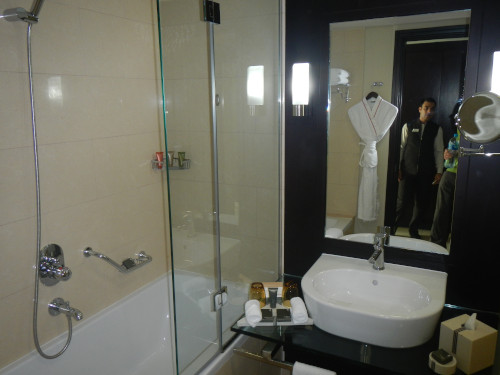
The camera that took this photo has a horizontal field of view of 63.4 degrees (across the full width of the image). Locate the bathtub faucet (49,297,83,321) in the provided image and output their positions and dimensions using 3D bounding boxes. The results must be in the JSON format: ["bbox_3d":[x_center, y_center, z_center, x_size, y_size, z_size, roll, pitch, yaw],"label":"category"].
[{"bbox_3d":[-0.838,0.569,1.871,0.156,0.080,0.080,5,13,28],"label":"bathtub faucet"}]

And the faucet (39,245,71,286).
[{"bbox_3d":[-0.866,0.363,1.842,0.100,0.185,0.122,5,13,28],"label":"faucet"}]

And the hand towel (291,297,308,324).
[{"bbox_3d":[0.215,0.530,1.759,0.062,0.060,0.135,-1,12,0],"label":"hand towel"}]

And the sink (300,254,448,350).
[{"bbox_3d":[0.513,0.491,1.751,0.575,0.160,0.515,5,13,28],"label":"sink"}]

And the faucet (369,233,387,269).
[{"bbox_3d":[0.577,0.305,1.827,0.050,0.172,0.170,5,13,28],"label":"faucet"}]

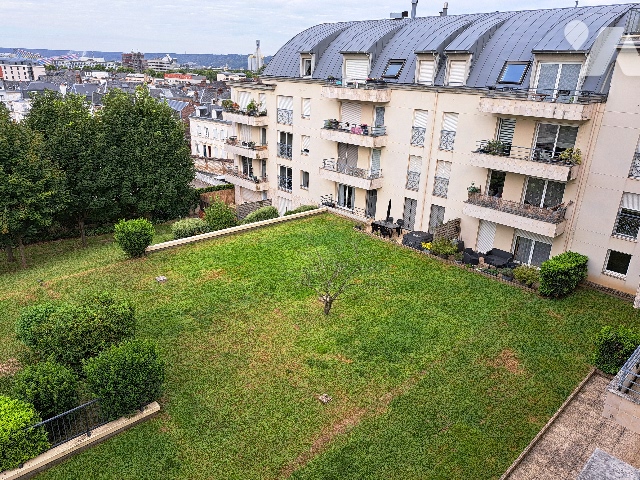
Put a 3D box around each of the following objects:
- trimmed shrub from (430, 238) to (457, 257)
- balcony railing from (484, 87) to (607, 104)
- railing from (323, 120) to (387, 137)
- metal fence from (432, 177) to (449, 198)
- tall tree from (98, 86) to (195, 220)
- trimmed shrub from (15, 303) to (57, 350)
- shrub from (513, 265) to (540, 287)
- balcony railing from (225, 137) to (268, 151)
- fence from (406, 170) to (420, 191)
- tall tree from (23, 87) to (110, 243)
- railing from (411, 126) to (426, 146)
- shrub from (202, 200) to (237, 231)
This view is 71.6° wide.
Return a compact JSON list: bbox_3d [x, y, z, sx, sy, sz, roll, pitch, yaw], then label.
[{"bbox_3d":[7.015,0.463,25.221,1.500,0.970,1.350,21,29,39],"label":"trimmed shrub"},{"bbox_3d":[10.145,-6.887,21.128,4.900,0.550,1.100,21,29,39],"label":"balcony railing"},{"bbox_3d":[2.300,-7.626,30.325,1.050,0.700,5.200,-15,26,-36],"label":"railing"},{"bbox_3d":[7.198,-3.088,26.354,0.070,1.100,0.960,-17,28,-41],"label":"metal fence"},{"bbox_3d":[-12.435,-6.414,31.800,6.600,9.400,6.800,-15,26,-36],"label":"tall tree"},{"bbox_3d":[-10.462,3.149,16.429,1.600,1.300,1.500,-17,28,-41],"label":"trimmed shrub"},{"bbox_3d":[10.270,1.808,22.023,1.250,1.000,1.200,21,29,39],"label":"shrub"},{"bbox_3d":[-6.648,-8.434,39.591,1.050,0.720,5.200,-17,28,-40],"label":"balcony railing"},{"bbox_3d":[5.836,-3.643,27.665,0.070,1.090,0.920,-17,28,-41],"label":"fence"},{"bbox_3d":[-15.405,-4.020,27.336,4.700,9.600,4.700,21,29,39],"label":"tall tree"},{"bbox_3d":[5.930,-6.195,26.685,0.070,1.060,0.950,-17,28,-41],"label":"railing"},{"bbox_3d":[-6.906,-1.698,30.206,2.300,2.500,2.300,-15,26,-36],"label":"shrub"}]

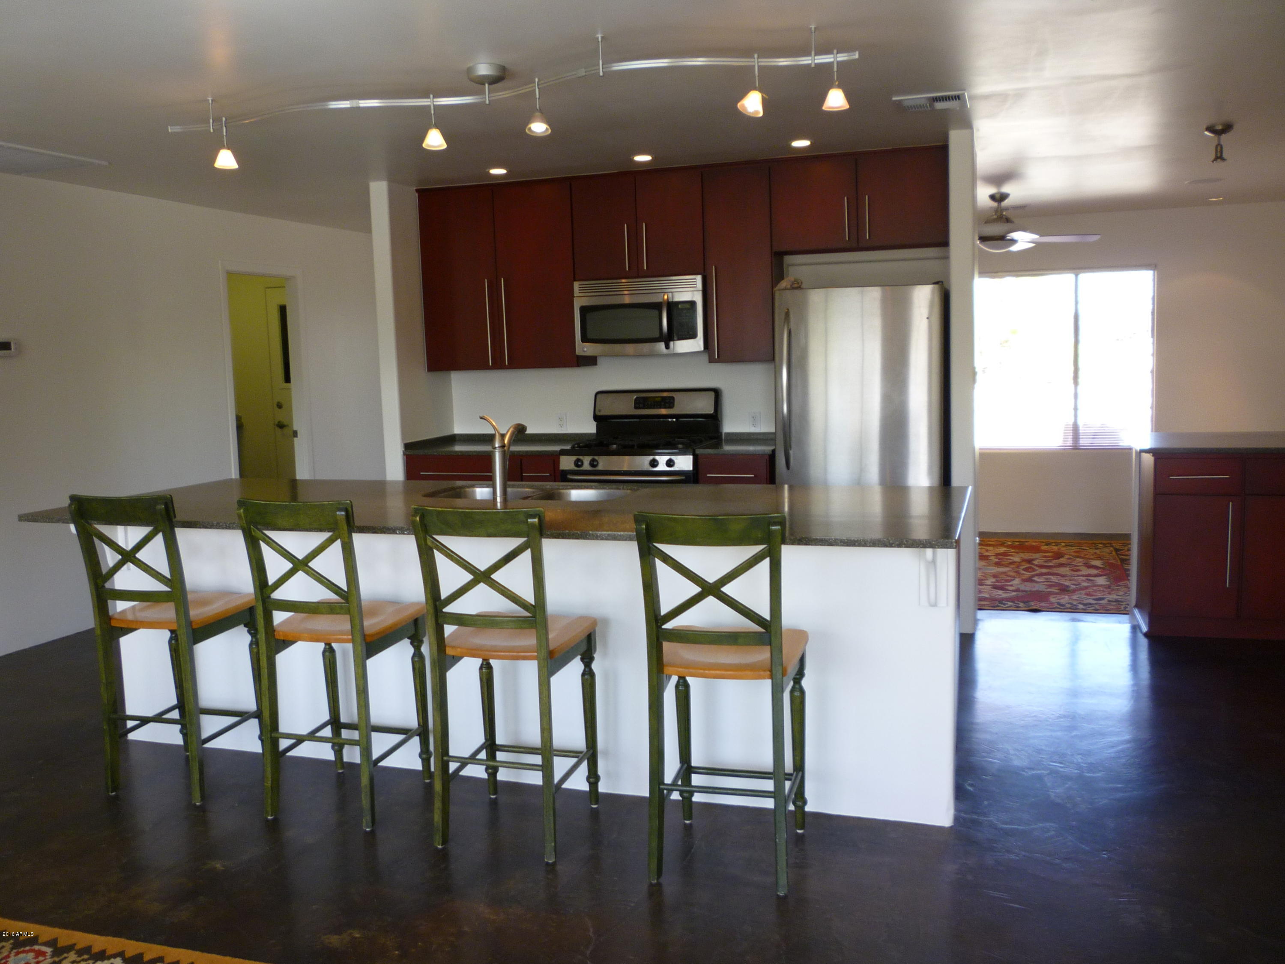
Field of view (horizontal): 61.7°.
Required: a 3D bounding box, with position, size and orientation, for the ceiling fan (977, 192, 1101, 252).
[{"bbox_3d":[2.371,-1.721,7.156,1.380,0.373,1.380,1,6,19],"label":"ceiling fan"}]

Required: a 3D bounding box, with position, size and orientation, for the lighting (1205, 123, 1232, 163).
[{"bbox_3d":[2.785,-1.627,5.202,0.137,0.170,0.137,1,6,19],"label":"lighting"}]

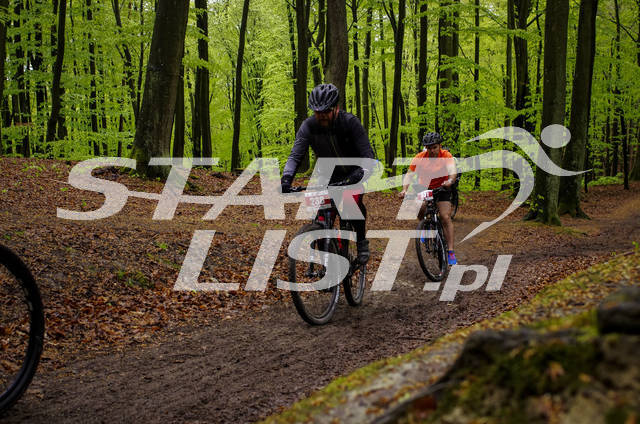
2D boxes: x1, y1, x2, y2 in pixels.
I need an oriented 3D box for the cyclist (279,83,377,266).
[{"bbox_3d":[0.130,-0.280,7.120,0.720,1.390,0.820,2,0,19],"label":"cyclist"}]

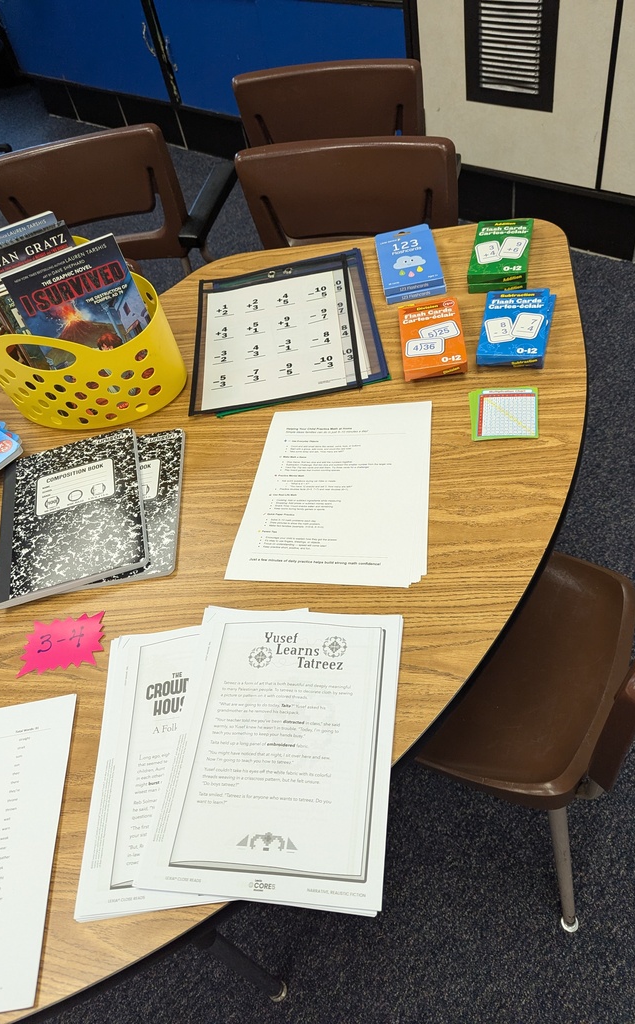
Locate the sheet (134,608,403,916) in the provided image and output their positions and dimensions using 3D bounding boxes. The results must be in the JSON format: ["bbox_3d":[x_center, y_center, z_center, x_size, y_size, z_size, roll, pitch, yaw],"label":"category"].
[{"bbox_3d":[-0.035,0.220,0.696,0.223,0.010,0.288,-1,52,13],"label":"sheet"}]

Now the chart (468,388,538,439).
[{"bbox_3d":[0.239,-0.127,0.913,0.086,0.004,0.095,-1,52,13],"label":"chart"}]

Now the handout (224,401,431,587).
[{"bbox_3d":[0.029,-0.032,0.887,0.228,0.005,0.288,0,52,14],"label":"handout"}]

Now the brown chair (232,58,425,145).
[{"bbox_3d":[0.011,-0.555,1.728,0.500,0.775,0.510,8,53,19],"label":"brown chair"}]

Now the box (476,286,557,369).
[{"bbox_3d":[0.270,-0.247,0.968,0.090,0.037,0.147,5,53,17],"label":"box"}]

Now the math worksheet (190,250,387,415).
[{"bbox_3d":[-0.052,-0.283,1.088,0.276,0.012,0.338,-8,51,6],"label":"math worksheet"}]

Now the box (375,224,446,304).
[{"bbox_3d":[0.145,-0.394,1.134,0.091,0.030,0.151,-10,50,6],"label":"box"}]

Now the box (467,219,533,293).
[{"bbox_3d":[0.281,-0.391,1.084,0.083,0.035,0.143,5,53,17],"label":"box"}]

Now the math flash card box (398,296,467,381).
[{"bbox_3d":[0.161,-0.245,1.003,0.083,0.020,0.142,-6,51,8],"label":"math flash card box"}]

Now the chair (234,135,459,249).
[{"bbox_3d":[0.055,-0.287,1.549,0.470,0.783,0.520,8,54,19],"label":"chair"}]

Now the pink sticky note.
[{"bbox_3d":[-0.293,0.151,0.821,0.102,0.003,0.074,-10,50,6],"label":"pink sticky note"}]

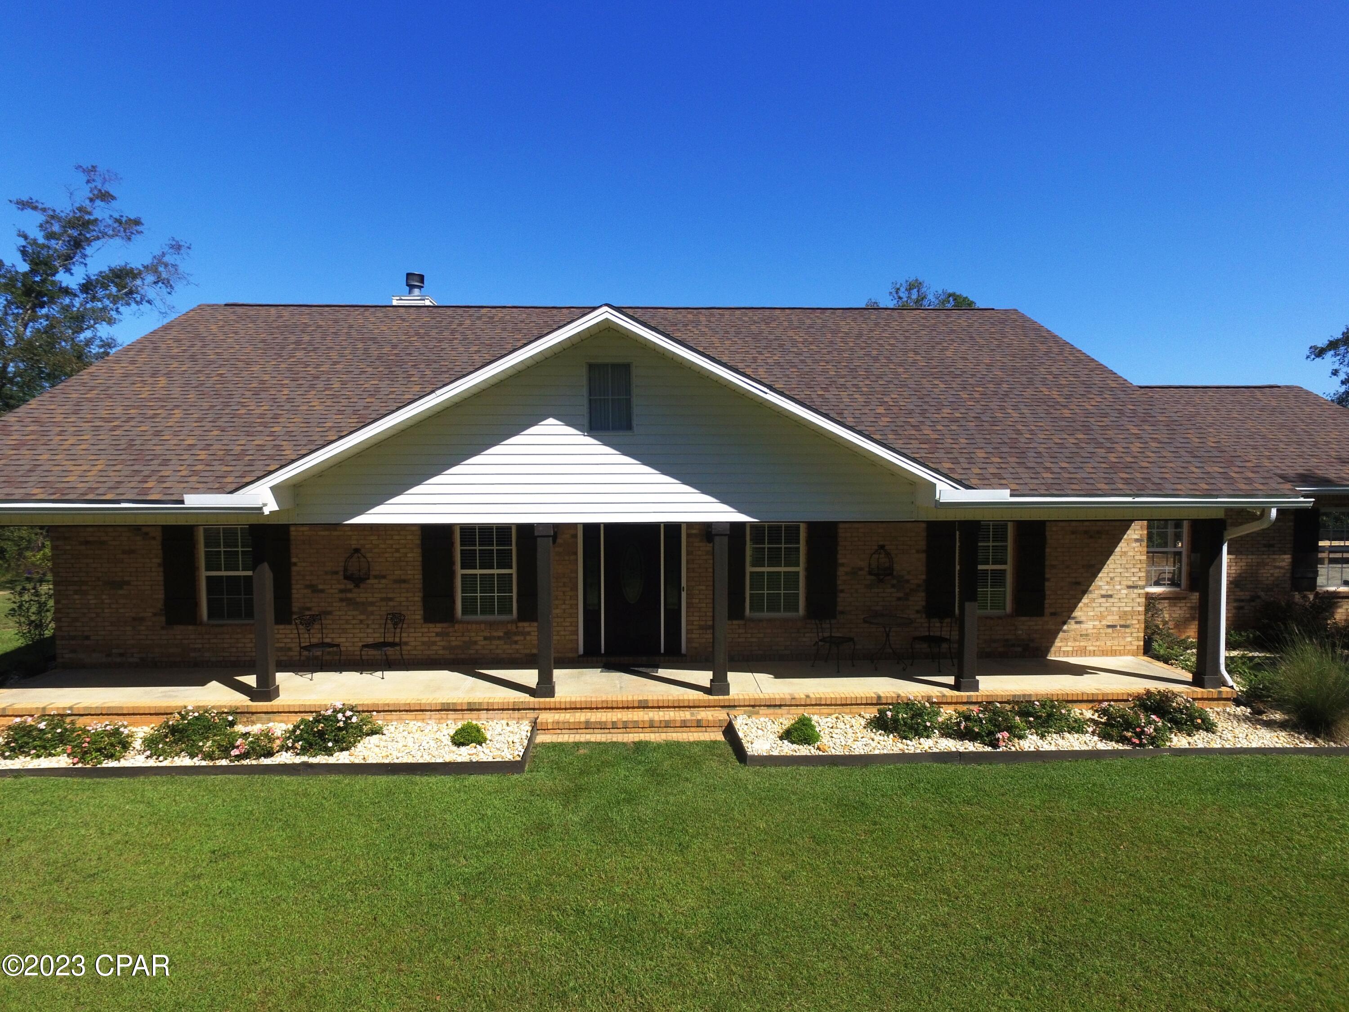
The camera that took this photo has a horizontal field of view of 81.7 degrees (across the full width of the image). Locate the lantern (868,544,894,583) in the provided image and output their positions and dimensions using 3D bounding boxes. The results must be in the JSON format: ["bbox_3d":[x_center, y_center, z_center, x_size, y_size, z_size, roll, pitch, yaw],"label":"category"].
[{"bbox_3d":[3.233,0.909,12.171,0.395,0.599,0.220,0,3,-2],"label":"lantern"}]

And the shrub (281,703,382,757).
[{"bbox_3d":[-4.090,2.613,9.307,1.101,0.496,0.800,0,2,-2],"label":"shrub"}]

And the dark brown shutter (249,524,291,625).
[{"bbox_3d":[-6.091,1.034,11.874,0.470,1.572,0.050,0,3,-2],"label":"dark brown shutter"}]

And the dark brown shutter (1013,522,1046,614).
[{"bbox_3d":[5.631,0.981,12.284,0.462,1.554,0.045,0,3,-2],"label":"dark brown shutter"}]

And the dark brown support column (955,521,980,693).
[{"bbox_3d":[3.963,1.344,10.548,0.250,2.308,0.250,0,2,-2],"label":"dark brown support column"}]

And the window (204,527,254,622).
[{"bbox_3d":[-6.803,1.027,11.920,0.890,1.490,0.080,0,3,-2],"label":"window"}]

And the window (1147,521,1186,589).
[{"bbox_3d":[9.184,0.810,14.642,0.890,1.480,0.080,0,3,-2],"label":"window"}]

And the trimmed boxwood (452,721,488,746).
[{"bbox_3d":[-2.478,2.701,9.410,0.410,0.260,0.390,0,3,-2],"label":"trimmed boxwood"}]

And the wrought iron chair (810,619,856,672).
[{"bbox_3d":[2.377,2.002,11.730,0.490,0.870,0.460,2,4,41],"label":"wrought iron chair"}]

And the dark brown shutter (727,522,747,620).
[{"bbox_3d":[0.868,1.002,12.076,0.465,1.536,0.050,0,2,-2],"label":"dark brown shutter"}]

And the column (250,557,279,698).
[{"bbox_3d":[-5.365,1.397,10.233,0.245,2.298,0.250,0,3,-2],"label":"column"}]

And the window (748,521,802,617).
[{"bbox_3d":[1.586,0.994,12.259,0.890,1.490,0.080,0,3,-2],"label":"window"}]

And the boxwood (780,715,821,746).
[{"bbox_3d":[1.572,2.737,9.688,0.500,0.320,0.480,0,3,-2],"label":"boxwood"}]

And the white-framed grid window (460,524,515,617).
[{"bbox_3d":[-2.879,1.004,11.936,0.920,1.480,0.090,0,3,-2],"label":"white-framed grid window"}]

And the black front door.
[{"bbox_3d":[-0.642,1.282,12.073,0.910,2.040,0.060,0,3,-2],"label":"black front door"}]

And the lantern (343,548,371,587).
[{"bbox_3d":[-4.805,0.945,11.792,0.365,0.600,0.210,0,3,-2],"label":"lantern"}]

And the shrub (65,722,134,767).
[{"bbox_3d":[-6.806,2.740,9.216,0.770,0.400,0.660,0,3,-2],"label":"shrub"}]

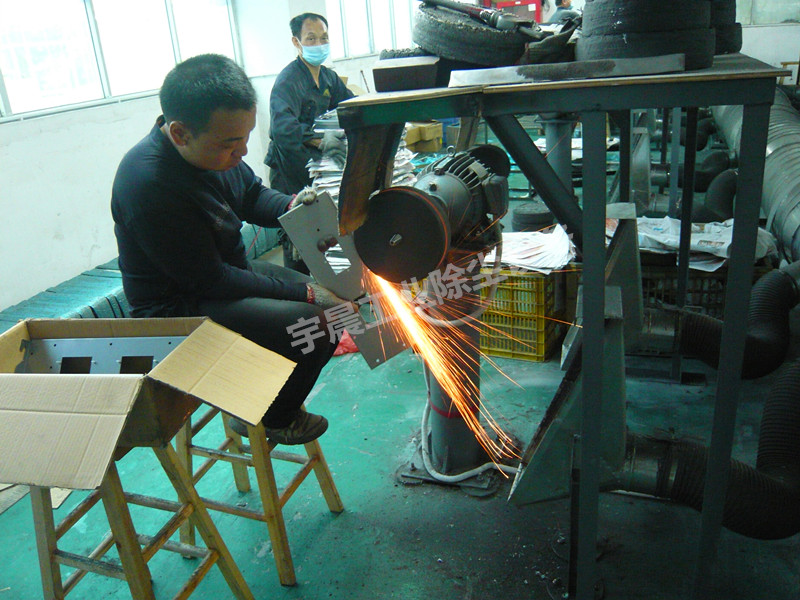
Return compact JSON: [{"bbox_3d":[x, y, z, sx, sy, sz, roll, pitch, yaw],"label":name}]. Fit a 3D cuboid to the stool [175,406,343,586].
[{"bbox_3d":[-0.459,0.461,1.954,0.385,0.620,0.345,3,24,22],"label":"stool"}]

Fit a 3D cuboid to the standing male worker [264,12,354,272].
[{"bbox_3d":[-0.443,-0.662,3.415,0.430,1.600,0.520,12,28,37],"label":"standing male worker"}]

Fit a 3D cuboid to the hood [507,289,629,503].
[{"bbox_3d":[0.531,0.305,2.018,0.370,0.670,0.250,2,23,20],"label":"hood"}]

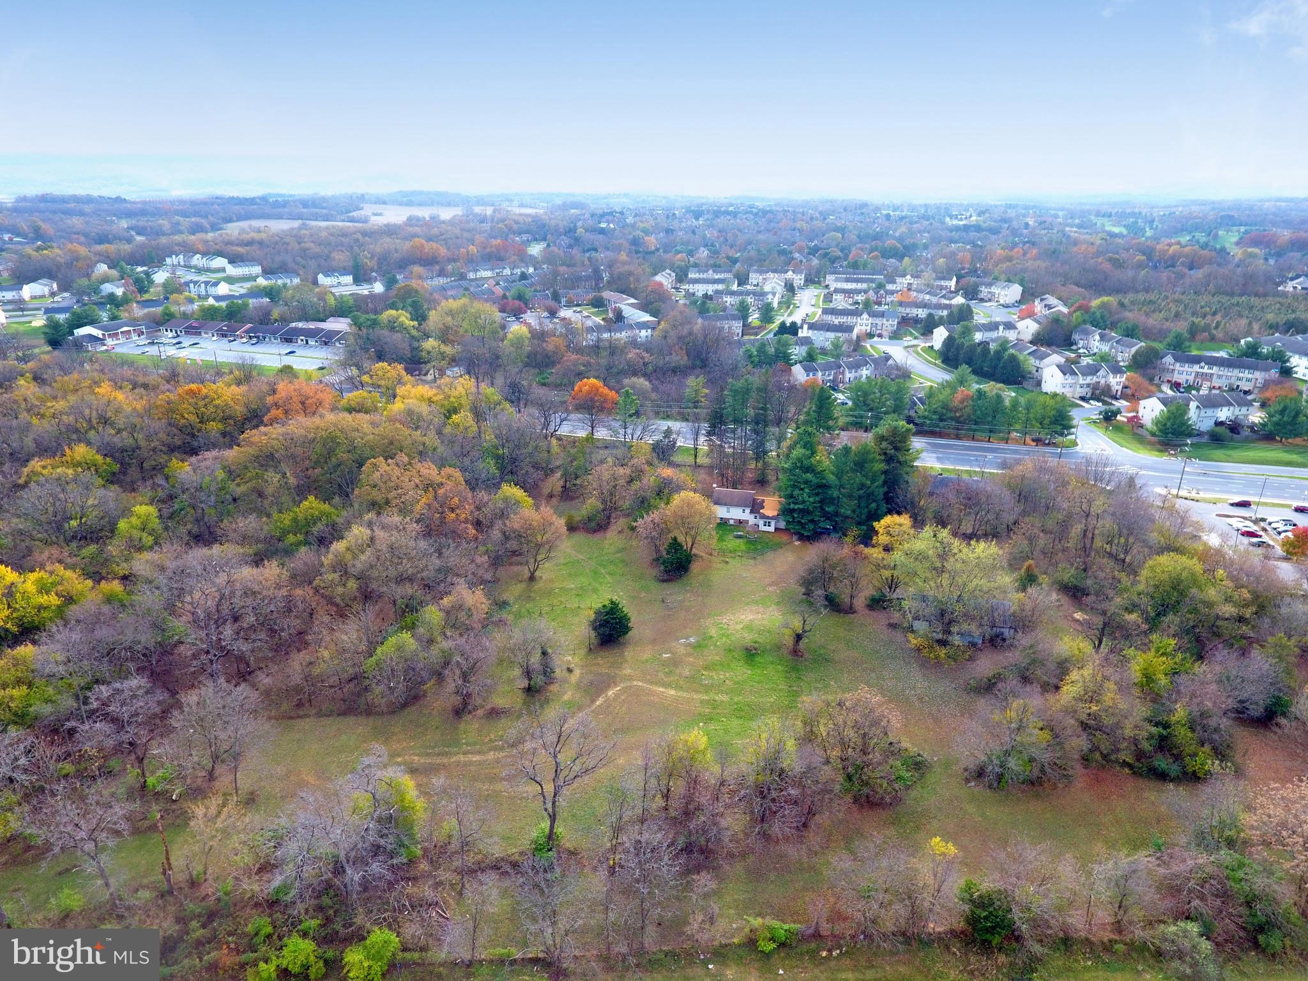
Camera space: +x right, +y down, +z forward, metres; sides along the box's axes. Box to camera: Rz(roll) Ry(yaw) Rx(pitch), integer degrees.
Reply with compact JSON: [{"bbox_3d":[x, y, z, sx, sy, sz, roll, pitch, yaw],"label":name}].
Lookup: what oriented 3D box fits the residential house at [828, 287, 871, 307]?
[{"bbox_3d":[128.270,-124.750,488.640,23.500,10.380,10.630,5,22,13],"label":"residential house"}]

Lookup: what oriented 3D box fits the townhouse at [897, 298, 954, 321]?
[{"bbox_3d":[149.150,-97.840,414.920,26.970,10.700,11.000,8,23,19],"label":"townhouse"}]

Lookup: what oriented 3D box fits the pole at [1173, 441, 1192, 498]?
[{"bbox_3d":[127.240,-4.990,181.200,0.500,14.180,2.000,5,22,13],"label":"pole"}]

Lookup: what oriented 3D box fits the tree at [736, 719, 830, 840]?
[{"bbox_3d":[15.309,35.156,90.561,10.800,14.500,10.800,0,21,0],"label":"tree"}]

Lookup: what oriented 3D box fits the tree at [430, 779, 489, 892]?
[{"bbox_3d":[-20.980,37.520,81.110,6.130,14.990,5.820,0,21,0],"label":"tree"}]

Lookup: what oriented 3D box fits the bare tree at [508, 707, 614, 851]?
[{"bbox_3d":[-9.950,31.920,81.420,11.000,18.200,10.380,-3,22,-8],"label":"bare tree"}]

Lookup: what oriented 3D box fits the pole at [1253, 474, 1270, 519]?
[{"bbox_3d":[135.720,1.480,168.770,1.200,10.460,0.600,0,22,0],"label":"pole"}]

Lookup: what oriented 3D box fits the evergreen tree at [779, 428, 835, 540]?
[{"bbox_3d":[33.779,-2.020,167.007,12.500,24.000,12.500,0,21,0],"label":"evergreen tree"}]

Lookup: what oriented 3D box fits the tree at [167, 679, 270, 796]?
[{"bbox_3d":[-55.110,31.610,95.020,12.720,15.850,12.080,0,21,0],"label":"tree"}]

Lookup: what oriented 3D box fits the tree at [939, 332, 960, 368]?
[{"bbox_3d":[119.788,-57.489,306.639,8.000,13.500,8.000,0,21,0],"label":"tree"}]

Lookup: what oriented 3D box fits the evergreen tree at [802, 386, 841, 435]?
[{"bbox_3d":[51.020,-24.820,229.470,9.800,14.870,9.800,0,22,0],"label":"evergreen tree"}]

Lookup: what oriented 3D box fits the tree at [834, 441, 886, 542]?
[{"bbox_3d":[45.400,0.440,164.430,11.110,21.290,10.560,0,21,0],"label":"tree"}]

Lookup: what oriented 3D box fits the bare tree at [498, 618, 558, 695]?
[{"bbox_3d":[-18.420,24.250,110.050,8.050,11.600,7.860,-4,22,-10],"label":"bare tree"}]

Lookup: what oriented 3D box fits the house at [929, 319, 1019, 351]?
[{"bbox_3d":[147.610,-70.890,346.860,36.230,11.480,10.640,-6,22,-14],"label":"house"}]

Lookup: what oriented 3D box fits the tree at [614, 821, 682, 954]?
[{"bbox_3d":[-0.820,39.500,74.300,6.500,16.270,6.170,0,21,0],"label":"tree"}]

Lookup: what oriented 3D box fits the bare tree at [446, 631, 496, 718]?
[{"bbox_3d":[-25.290,25.930,104.610,6.120,12.430,5.950,-6,22,-15],"label":"bare tree"}]

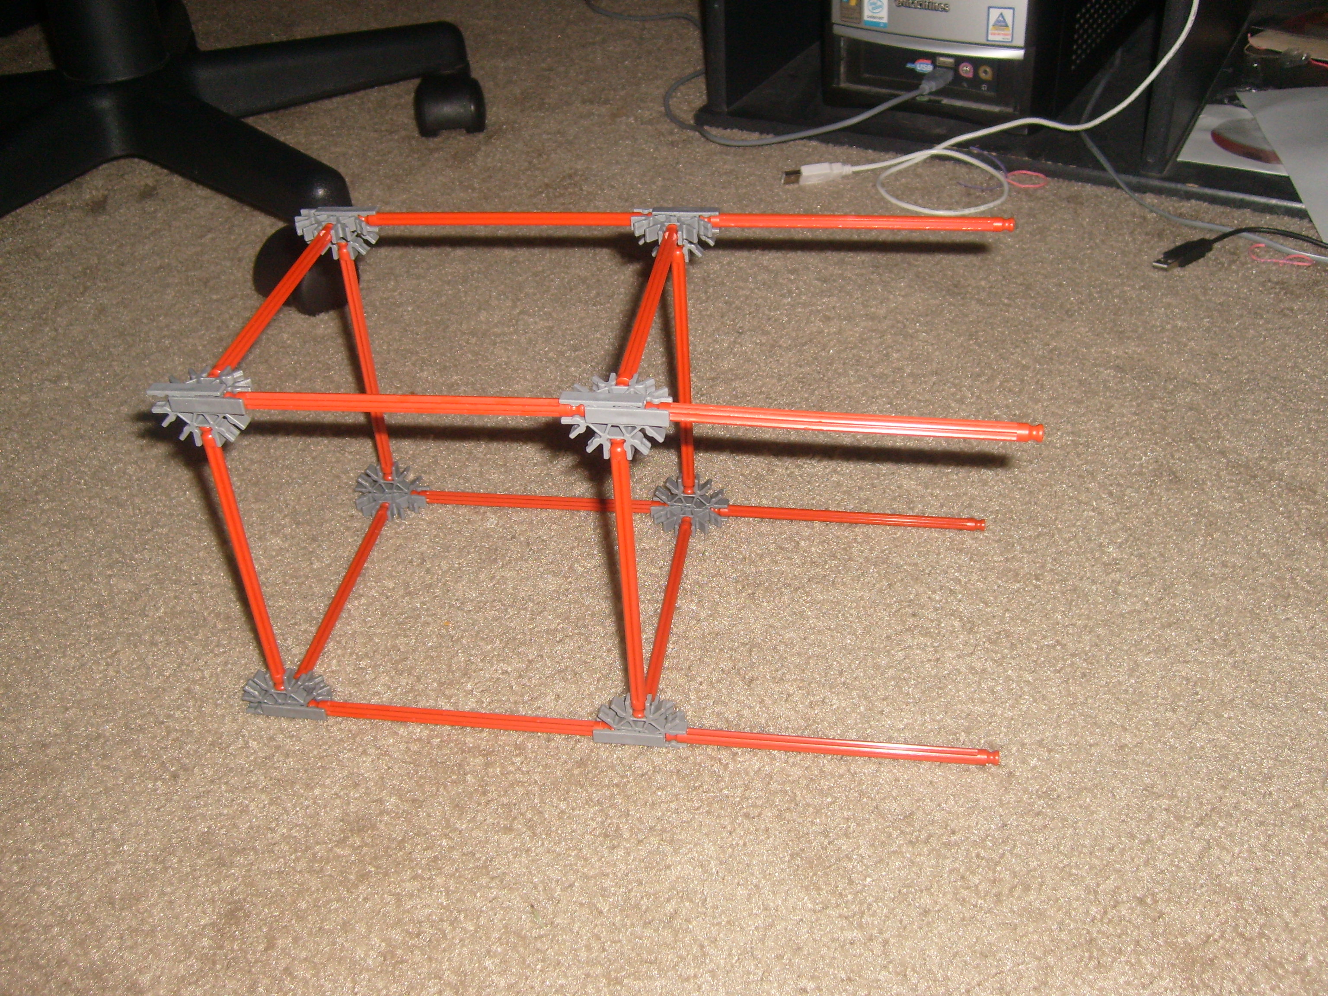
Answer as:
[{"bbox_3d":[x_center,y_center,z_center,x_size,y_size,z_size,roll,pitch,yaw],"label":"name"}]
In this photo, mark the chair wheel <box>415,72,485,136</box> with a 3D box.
[{"bbox_3d":[-0.172,-0.316,1.082,0.055,0.053,0.055,-4,36,-1],"label":"chair wheel"}]

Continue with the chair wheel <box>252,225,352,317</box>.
[{"bbox_3d":[-0.225,-0.142,0.845,0.055,0.053,0.055,15,40,24],"label":"chair wheel"}]

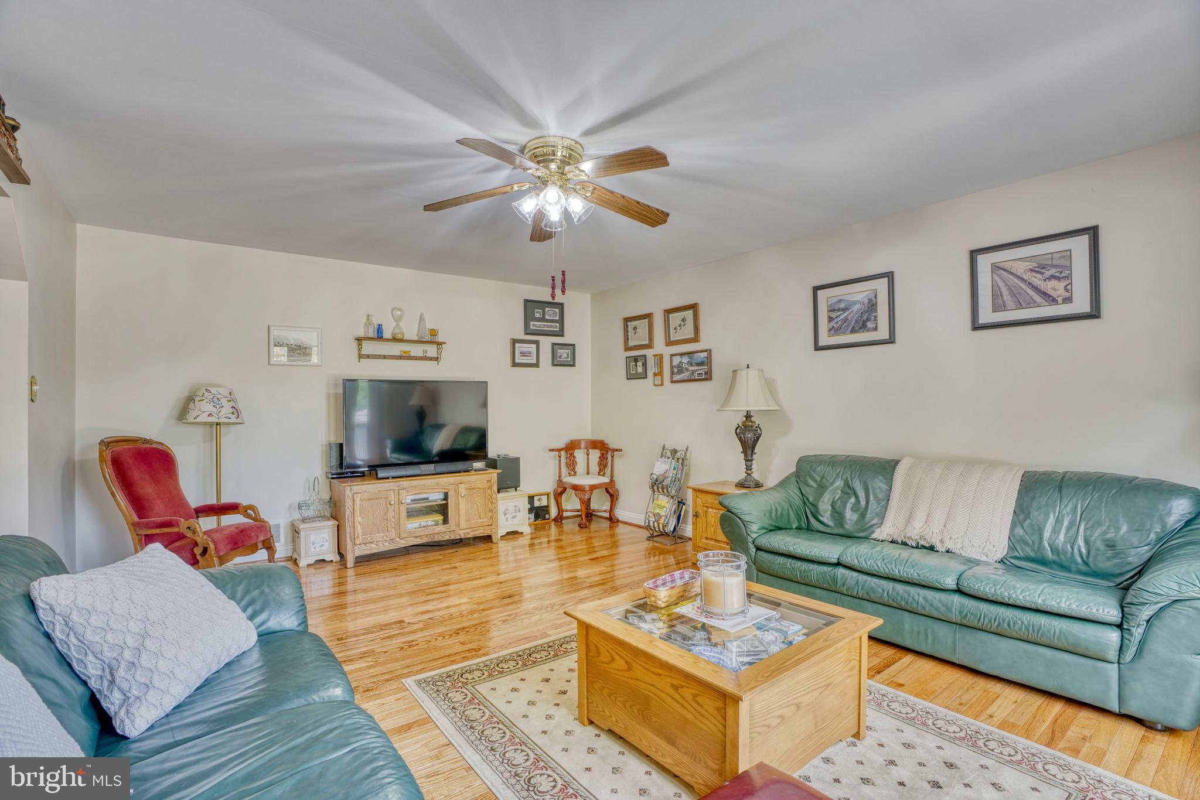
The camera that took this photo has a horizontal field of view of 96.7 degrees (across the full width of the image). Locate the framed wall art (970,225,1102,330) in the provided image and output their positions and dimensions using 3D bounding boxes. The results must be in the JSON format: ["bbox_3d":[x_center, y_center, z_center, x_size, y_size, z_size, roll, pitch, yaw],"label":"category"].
[{"bbox_3d":[2.109,-0.576,2.610,0.028,0.421,0.504,0,0,-36],"label":"framed wall art"}]

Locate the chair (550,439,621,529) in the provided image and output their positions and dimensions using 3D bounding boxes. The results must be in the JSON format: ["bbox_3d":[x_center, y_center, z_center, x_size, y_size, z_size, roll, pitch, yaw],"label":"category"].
[{"bbox_3d":[-0.137,0.797,5.212,0.711,0.794,0.595,0,0,5],"label":"chair"}]

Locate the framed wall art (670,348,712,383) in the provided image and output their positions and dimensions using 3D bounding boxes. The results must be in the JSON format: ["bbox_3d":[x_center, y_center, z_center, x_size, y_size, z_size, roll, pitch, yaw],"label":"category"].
[{"bbox_3d":[0.808,-0.298,4.778,0.025,0.279,0.481,0,0,-39],"label":"framed wall art"}]

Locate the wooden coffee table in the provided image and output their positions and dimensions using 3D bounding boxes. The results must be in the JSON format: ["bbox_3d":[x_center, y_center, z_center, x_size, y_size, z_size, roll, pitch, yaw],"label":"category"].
[{"bbox_3d":[0.455,1.027,2.000,0.850,0.450,0.820,0,0,-38],"label":"wooden coffee table"}]

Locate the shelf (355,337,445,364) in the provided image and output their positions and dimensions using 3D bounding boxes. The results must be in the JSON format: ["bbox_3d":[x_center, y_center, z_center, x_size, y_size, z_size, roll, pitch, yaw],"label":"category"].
[{"bbox_3d":[-1.756,-0.416,4.699,0.761,0.206,0.135,0,0,-35],"label":"shelf"}]

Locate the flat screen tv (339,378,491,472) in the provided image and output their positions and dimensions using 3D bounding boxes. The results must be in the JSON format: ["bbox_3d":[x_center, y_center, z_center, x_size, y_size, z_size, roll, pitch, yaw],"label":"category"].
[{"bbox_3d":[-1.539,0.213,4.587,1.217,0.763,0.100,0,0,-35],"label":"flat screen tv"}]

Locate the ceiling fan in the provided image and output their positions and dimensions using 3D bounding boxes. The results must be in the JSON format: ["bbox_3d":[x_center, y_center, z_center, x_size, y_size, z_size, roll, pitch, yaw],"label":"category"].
[{"bbox_3d":[-0.229,-0.990,2.565,1.290,0.390,1.290,0,0,0],"label":"ceiling fan"}]

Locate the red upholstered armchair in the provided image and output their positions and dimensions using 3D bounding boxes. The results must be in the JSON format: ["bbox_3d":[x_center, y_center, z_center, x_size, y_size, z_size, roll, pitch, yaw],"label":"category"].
[{"bbox_3d":[-2.463,0.700,3.234,0.757,1.005,0.600,0,0,-2],"label":"red upholstered armchair"}]

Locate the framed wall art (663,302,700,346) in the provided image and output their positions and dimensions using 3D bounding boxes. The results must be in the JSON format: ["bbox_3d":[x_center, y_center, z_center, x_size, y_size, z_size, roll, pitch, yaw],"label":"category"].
[{"bbox_3d":[0.695,-0.627,4.520,0.025,0.317,0.410,0,0,-36],"label":"framed wall art"}]

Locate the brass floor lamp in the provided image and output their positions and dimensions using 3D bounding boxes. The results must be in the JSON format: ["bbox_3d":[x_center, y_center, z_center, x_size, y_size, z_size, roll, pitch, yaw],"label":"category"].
[{"bbox_3d":[-2.703,0.584,3.750,0.370,1.350,0.370,0,0,-36],"label":"brass floor lamp"}]

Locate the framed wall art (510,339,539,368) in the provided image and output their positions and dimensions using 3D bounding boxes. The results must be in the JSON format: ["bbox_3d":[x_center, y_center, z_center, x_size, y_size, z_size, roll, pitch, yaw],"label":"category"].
[{"bbox_3d":[-0.758,-0.476,5.450,0.327,0.282,0.025,0,0,-35],"label":"framed wall art"}]

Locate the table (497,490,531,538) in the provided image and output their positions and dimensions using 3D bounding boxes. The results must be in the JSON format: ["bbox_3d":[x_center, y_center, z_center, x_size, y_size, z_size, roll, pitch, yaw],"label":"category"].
[{"bbox_3d":[-0.894,1.069,5.028,0.370,0.380,0.320,0,0,-35],"label":"table"}]

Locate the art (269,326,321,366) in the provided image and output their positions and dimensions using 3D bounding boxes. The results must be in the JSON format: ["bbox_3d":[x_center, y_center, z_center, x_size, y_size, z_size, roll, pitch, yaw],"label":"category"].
[{"bbox_3d":[-2.309,-0.406,4.047,0.351,0.291,0.023,0,0,-36],"label":"art"}]

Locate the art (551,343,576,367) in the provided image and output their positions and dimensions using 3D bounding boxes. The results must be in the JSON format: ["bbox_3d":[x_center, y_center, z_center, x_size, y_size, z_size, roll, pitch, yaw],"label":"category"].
[{"bbox_3d":[-0.384,-0.479,5.709,0.303,0.246,0.025,0,0,-35],"label":"art"}]

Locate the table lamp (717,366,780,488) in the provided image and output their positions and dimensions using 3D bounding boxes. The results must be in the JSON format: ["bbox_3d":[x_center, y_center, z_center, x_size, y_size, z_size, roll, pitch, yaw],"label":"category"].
[{"bbox_3d":[1.037,0.179,3.714,0.444,0.838,0.444,0,0,0],"label":"table lamp"}]

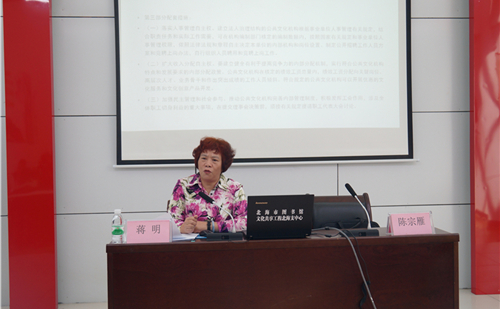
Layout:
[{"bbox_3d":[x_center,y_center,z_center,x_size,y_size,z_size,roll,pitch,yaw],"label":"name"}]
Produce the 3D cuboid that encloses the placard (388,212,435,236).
[{"bbox_3d":[0.833,0.356,2.803,0.231,0.110,0.080,-1,1,-11],"label":"placard"}]

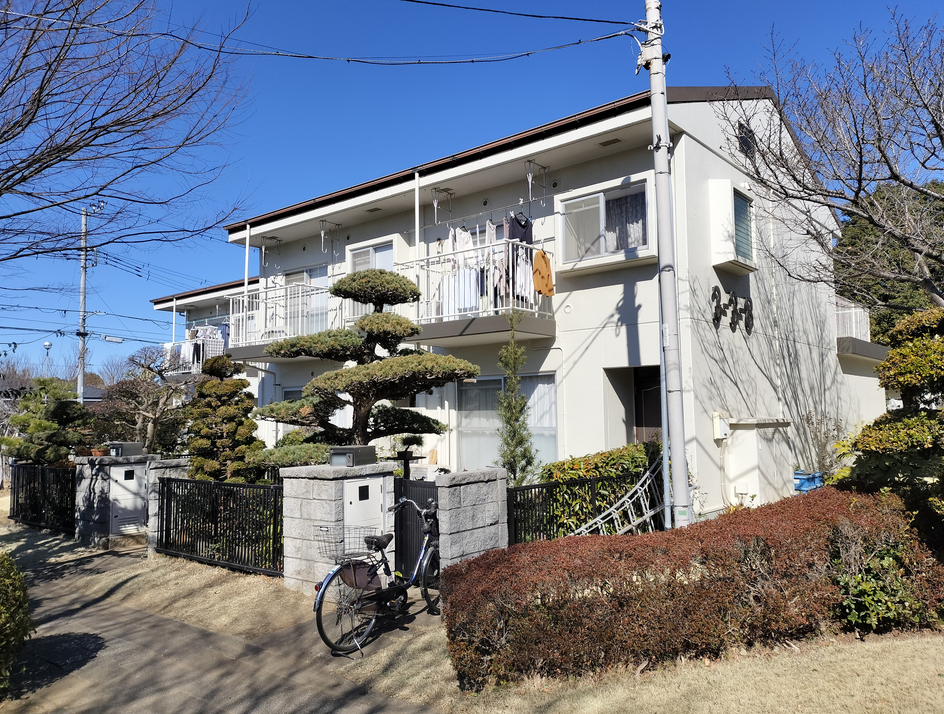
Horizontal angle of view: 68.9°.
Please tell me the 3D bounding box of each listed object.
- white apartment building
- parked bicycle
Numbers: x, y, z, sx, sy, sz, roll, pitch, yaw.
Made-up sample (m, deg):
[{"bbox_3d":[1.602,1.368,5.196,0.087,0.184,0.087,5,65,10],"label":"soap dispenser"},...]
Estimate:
[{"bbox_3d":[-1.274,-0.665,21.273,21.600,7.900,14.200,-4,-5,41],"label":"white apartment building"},{"bbox_3d":[-0.609,1.697,5.598,0.580,1.070,1.800,-3,-5,36],"label":"parked bicycle"}]

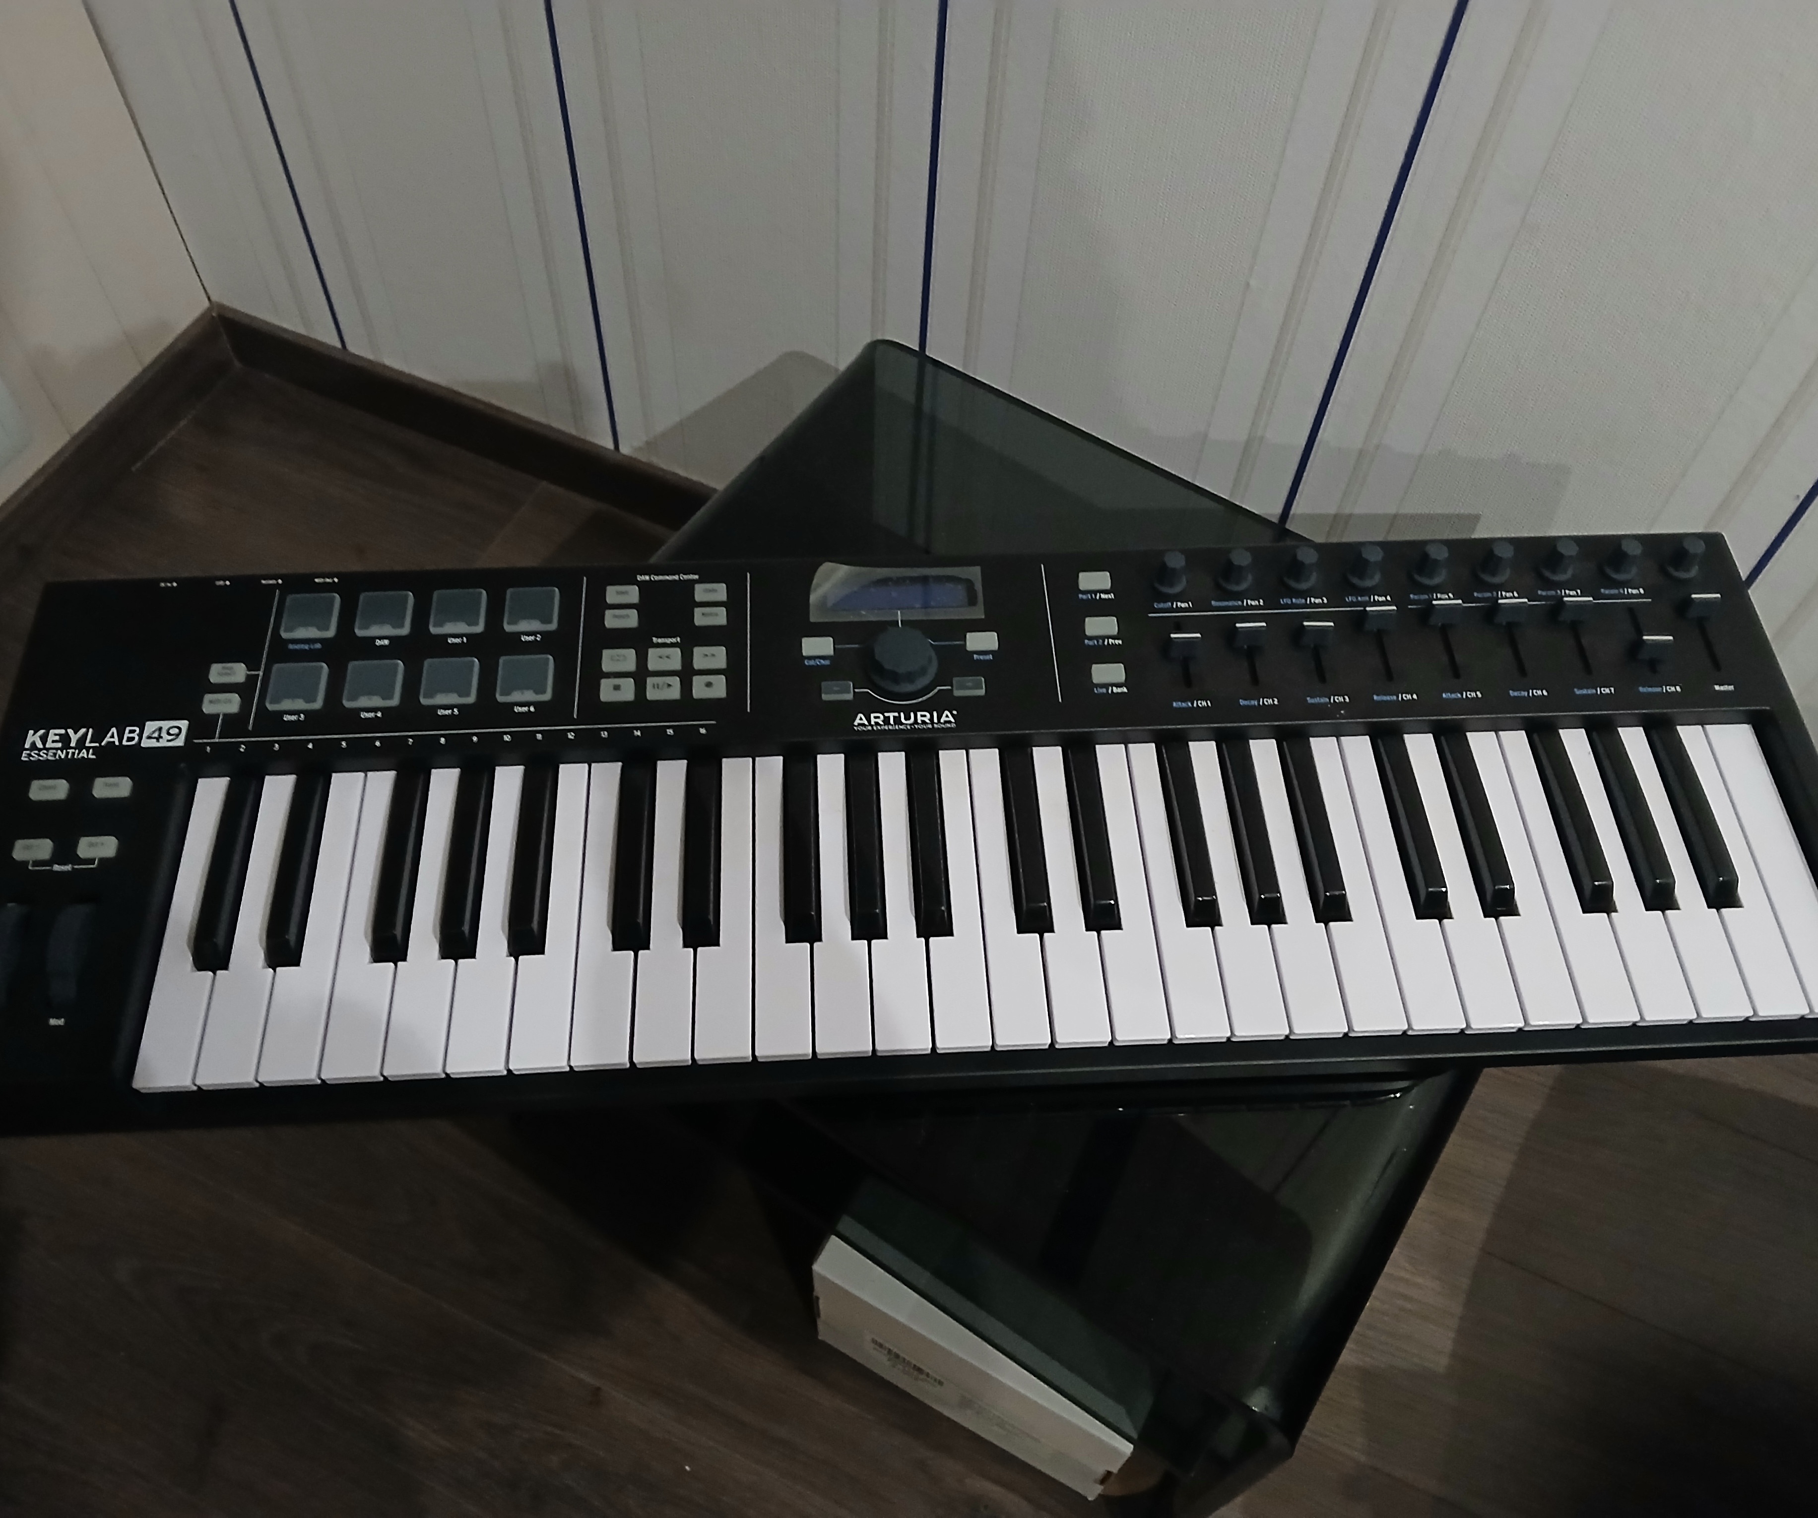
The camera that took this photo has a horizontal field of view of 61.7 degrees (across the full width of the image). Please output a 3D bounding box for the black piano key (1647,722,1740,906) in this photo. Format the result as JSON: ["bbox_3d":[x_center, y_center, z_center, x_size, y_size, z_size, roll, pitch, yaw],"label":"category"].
[{"bbox_3d":[0.338,0.021,0.652,0.014,0.012,0.089,-2,59,-3],"label":"black piano key"}]

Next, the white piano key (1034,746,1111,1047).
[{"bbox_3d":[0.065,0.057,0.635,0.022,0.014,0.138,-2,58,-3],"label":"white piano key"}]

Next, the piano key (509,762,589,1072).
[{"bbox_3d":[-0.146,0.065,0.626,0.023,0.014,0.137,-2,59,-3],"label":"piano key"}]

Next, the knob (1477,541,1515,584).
[{"bbox_3d":[0.271,-0.091,0.698,0.015,0.017,0.015,-2,59,-3],"label":"knob"}]

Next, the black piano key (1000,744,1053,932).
[{"bbox_3d":[0.050,0.031,0.638,0.014,0.011,0.089,-2,59,-3],"label":"black piano key"}]

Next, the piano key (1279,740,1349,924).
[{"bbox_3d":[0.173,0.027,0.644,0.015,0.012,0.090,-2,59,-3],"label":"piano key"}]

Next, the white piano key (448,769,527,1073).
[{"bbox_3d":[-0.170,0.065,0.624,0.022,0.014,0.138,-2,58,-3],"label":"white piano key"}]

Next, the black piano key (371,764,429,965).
[{"bbox_3d":[-0.209,0.039,0.625,0.014,0.011,0.089,-2,59,-3],"label":"black piano key"}]

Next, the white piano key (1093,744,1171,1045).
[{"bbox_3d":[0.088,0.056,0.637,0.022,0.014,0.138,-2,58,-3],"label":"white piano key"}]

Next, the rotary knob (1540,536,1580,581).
[{"bbox_3d":[0.301,-0.092,0.699,0.015,0.015,0.015,-2,60,-3],"label":"rotary knob"}]

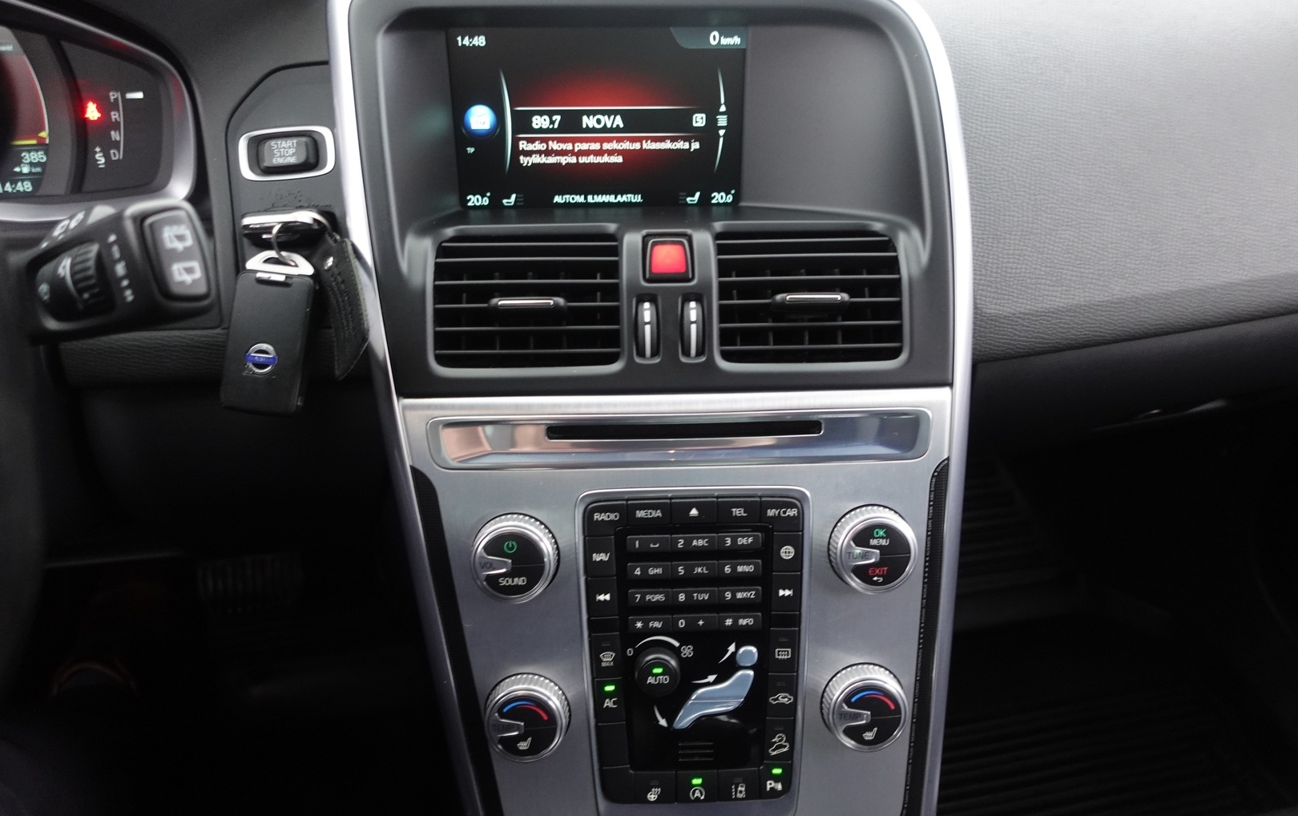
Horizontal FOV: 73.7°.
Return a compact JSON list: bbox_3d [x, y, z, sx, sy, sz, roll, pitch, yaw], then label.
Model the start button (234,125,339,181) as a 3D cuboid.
[{"bbox_3d":[-0.188,-0.132,0.450,0.049,0.026,0.012,-5,9,-7],"label":"start button"}]

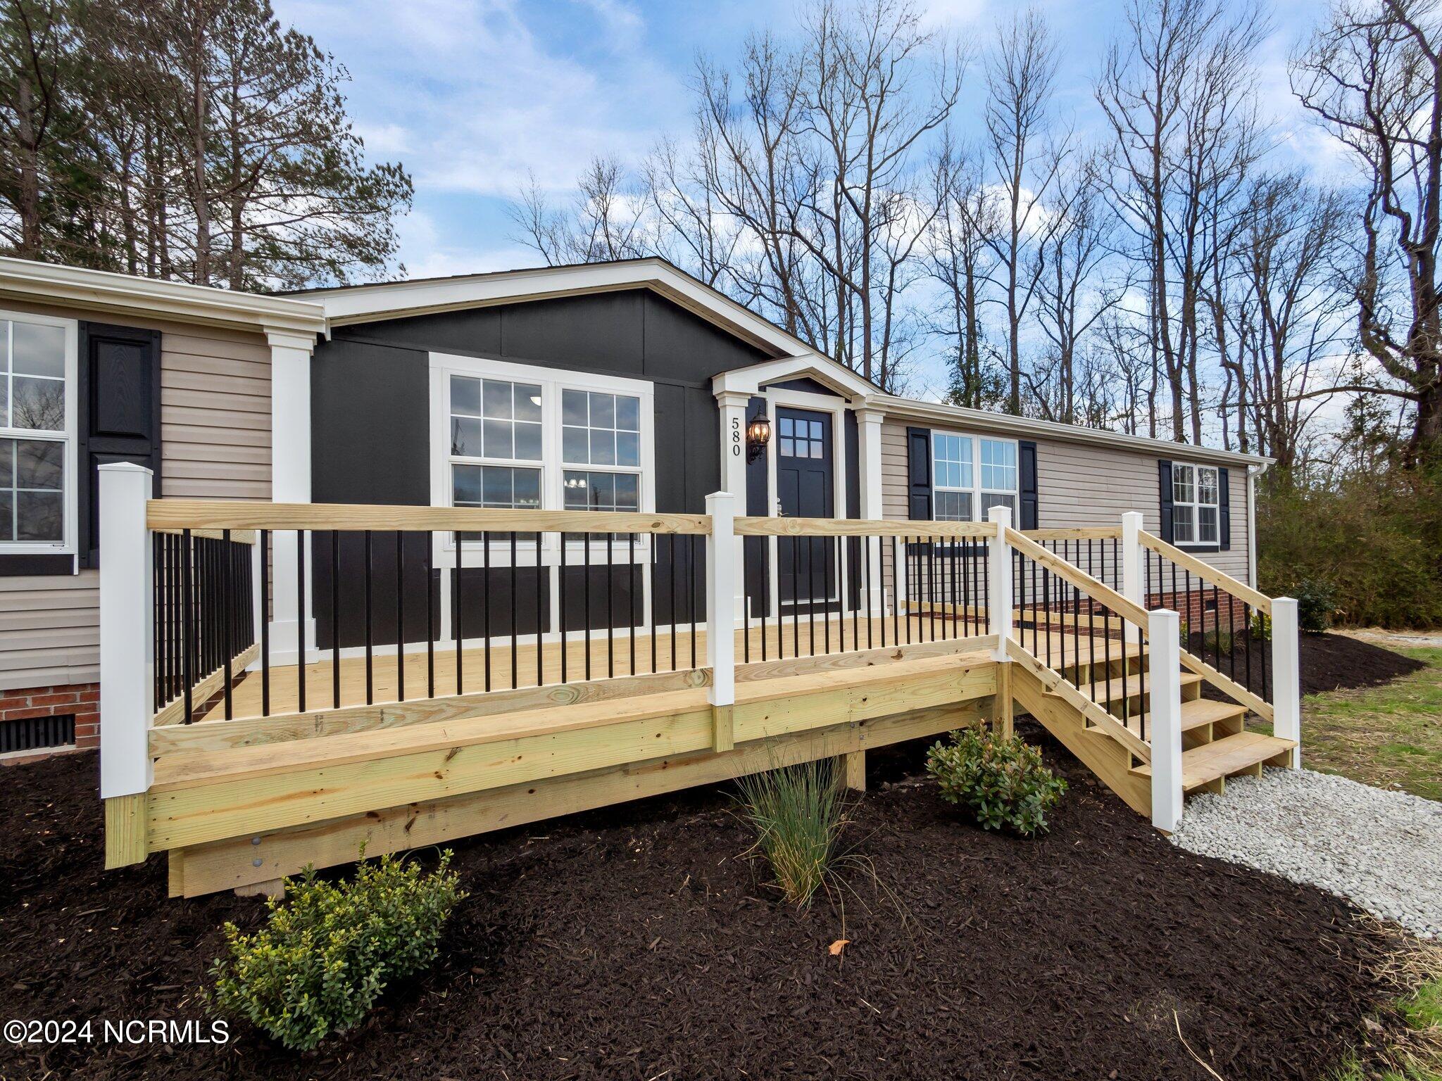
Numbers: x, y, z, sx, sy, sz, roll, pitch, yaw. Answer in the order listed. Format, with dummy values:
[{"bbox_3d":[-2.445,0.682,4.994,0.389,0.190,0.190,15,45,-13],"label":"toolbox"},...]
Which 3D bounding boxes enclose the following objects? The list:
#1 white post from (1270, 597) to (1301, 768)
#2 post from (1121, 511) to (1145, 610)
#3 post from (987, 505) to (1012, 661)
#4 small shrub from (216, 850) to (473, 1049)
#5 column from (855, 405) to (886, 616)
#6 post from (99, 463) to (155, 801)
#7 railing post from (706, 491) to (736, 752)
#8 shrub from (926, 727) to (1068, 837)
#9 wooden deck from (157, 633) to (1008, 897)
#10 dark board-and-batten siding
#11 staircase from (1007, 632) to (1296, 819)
[{"bbox_3d":[3.805,0.968,3.927,0.108,1.175,0.108,0,-1,-29],"label":"white post"},{"bbox_3d":[3.416,0.308,4.833,0.108,1.091,0.108,0,-1,-29],"label":"post"},{"bbox_3d":[1.817,0.285,3.794,0.103,0.998,0.104,0,-1,-28],"label":"post"},{"bbox_3d":[-1.103,1.166,1.725,0.630,0.385,0.460,0,-1,-28],"label":"small shrub"},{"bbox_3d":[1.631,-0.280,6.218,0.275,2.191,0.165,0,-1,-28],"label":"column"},{"bbox_3d":[-1.849,0.270,1.829,0.102,1.025,0.100,0,-1,-28],"label":"post"},{"bbox_3d":[-0.005,0.398,2.970,0.108,1.301,0.108,0,-1,-29],"label":"railing post"},{"bbox_3d":[1.538,1.340,3.250,0.740,0.520,0.700,0,-1,-29],"label":"shrub"},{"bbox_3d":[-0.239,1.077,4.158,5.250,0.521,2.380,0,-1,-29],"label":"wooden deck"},{"bbox_3d":[-1.094,-0.721,4.852,3.790,2.960,0.110,0,-1,-28],"label":"dark board-and-batten siding"},{"bbox_3d":[2.740,1.123,3.721,1.510,0.679,0.960,0,-1,-28],"label":"staircase"}]

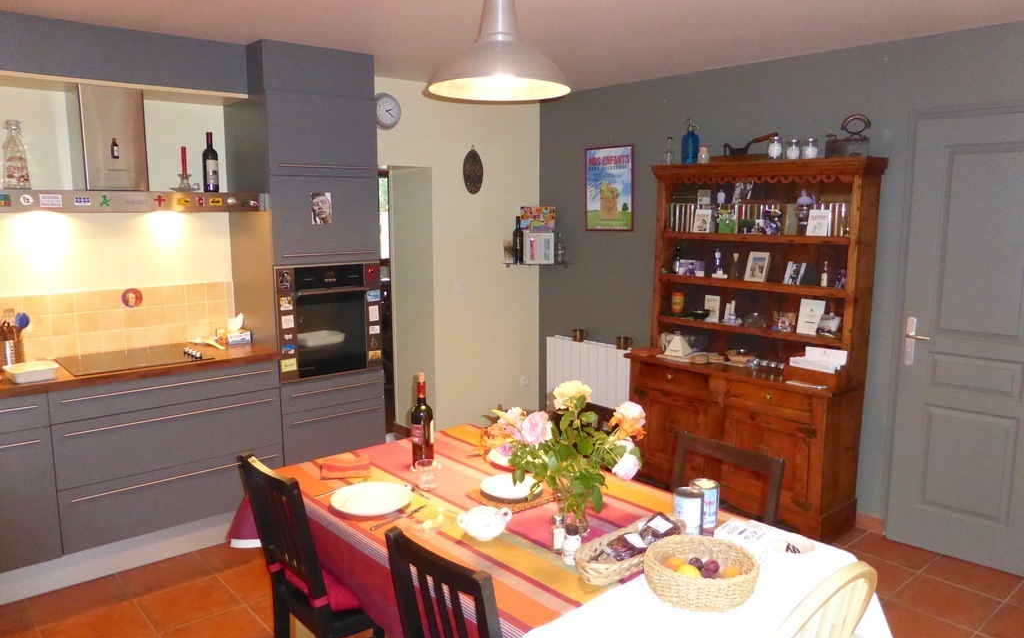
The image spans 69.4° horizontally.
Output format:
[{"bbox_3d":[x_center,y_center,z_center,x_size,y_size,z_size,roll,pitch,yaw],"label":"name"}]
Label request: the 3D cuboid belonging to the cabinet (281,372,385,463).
[{"bbox_3d":[-1.142,0.620,4.234,0.600,0.700,0.570,-7,11,-41],"label":"cabinet"}]

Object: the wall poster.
[{"bbox_3d":[0.650,-0.877,5.005,0.020,0.570,0.420,-8,11,-41],"label":"wall poster"}]

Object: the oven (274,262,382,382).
[{"bbox_3d":[-1.120,-0.021,4.094,0.600,0.593,0.540,-7,11,-40],"label":"oven"}]

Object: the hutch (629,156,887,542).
[{"bbox_3d":[1.274,0.102,4.147,0.410,1.913,1.289,-8,11,-41],"label":"hutch"}]

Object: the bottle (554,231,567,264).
[{"bbox_3d":[0.344,-0.504,5.250,0.078,0.227,0.078,0,9,0],"label":"bottle"}]

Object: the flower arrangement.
[{"bbox_3d":[0.141,0.389,2.061,0.380,0.437,0.420,-8,11,-41],"label":"flower arrangement"}]

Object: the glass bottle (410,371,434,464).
[{"bbox_3d":[-0.318,0.354,2.617,0.079,0.340,0.079,0,9,0],"label":"glass bottle"}]

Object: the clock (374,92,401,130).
[{"bbox_3d":[-0.761,-1.255,4.460,0.222,0.222,0.040,-7,11,-40],"label":"clock"}]

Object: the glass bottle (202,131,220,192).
[{"bbox_3d":[-1.500,-0.778,3.664,0.076,0.297,0.076,-7,11,-40],"label":"glass bottle"}]

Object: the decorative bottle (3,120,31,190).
[{"bbox_3d":[-2.148,-0.711,3.205,0.100,0.297,0.100,-7,11,-41],"label":"decorative bottle"}]

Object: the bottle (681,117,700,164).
[{"bbox_3d":[1.008,-0.996,4.149,0.104,0.272,0.120,-8,11,-44],"label":"bottle"}]

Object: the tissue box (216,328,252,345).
[{"bbox_3d":[-1.501,0.090,3.998,0.120,0.070,0.196,-6,10,-36],"label":"tissue box"}]

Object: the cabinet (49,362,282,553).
[{"bbox_3d":[-1.735,0.581,3.663,1.000,0.715,0.570,-7,11,-40],"label":"cabinet"}]

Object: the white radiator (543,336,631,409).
[{"bbox_3d":[0.569,0.455,4.970,0.090,0.600,0.820,-8,11,-44],"label":"white radiator"}]

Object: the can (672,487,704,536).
[{"bbox_3d":[0.480,0.526,2.009,0.082,0.113,0.082,0,8,0],"label":"can"}]

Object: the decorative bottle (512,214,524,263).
[{"bbox_3d":[0.048,-0.559,5.270,0.073,0.346,0.073,-8,11,-41],"label":"decorative bottle"}]

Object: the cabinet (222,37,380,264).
[{"bbox_3d":[-1.138,-0.851,3.989,0.603,1.080,0.580,-7,11,-40],"label":"cabinet"}]

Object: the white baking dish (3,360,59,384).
[{"bbox_3d":[-2.008,0.231,3.093,0.185,0.057,0.187,-7,11,-40],"label":"white baking dish"}]

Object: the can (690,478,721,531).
[{"bbox_3d":[0.539,0.517,2.074,0.082,0.113,0.082,0,8,0],"label":"can"}]

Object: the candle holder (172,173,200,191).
[{"bbox_3d":[-1.621,-0.675,3.676,0.135,0.088,0.125,-7,11,-41],"label":"candle holder"}]

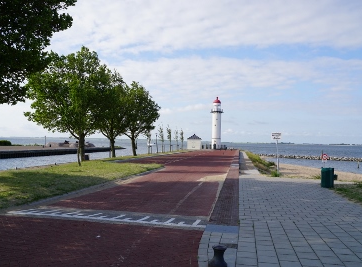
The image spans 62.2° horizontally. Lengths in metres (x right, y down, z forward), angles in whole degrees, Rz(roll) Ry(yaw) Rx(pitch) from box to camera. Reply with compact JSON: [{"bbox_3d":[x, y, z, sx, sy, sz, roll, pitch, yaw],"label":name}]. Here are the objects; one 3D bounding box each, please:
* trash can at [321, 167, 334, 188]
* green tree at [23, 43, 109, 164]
[{"bbox_3d":[6.217,1.875,12.700,0.540,0.846,0.540,0,-2,30],"label":"trash can"},{"bbox_3d":[-9.833,-2.469,26.000,7.200,10.137,7.000,1,-2,0],"label":"green tree"}]

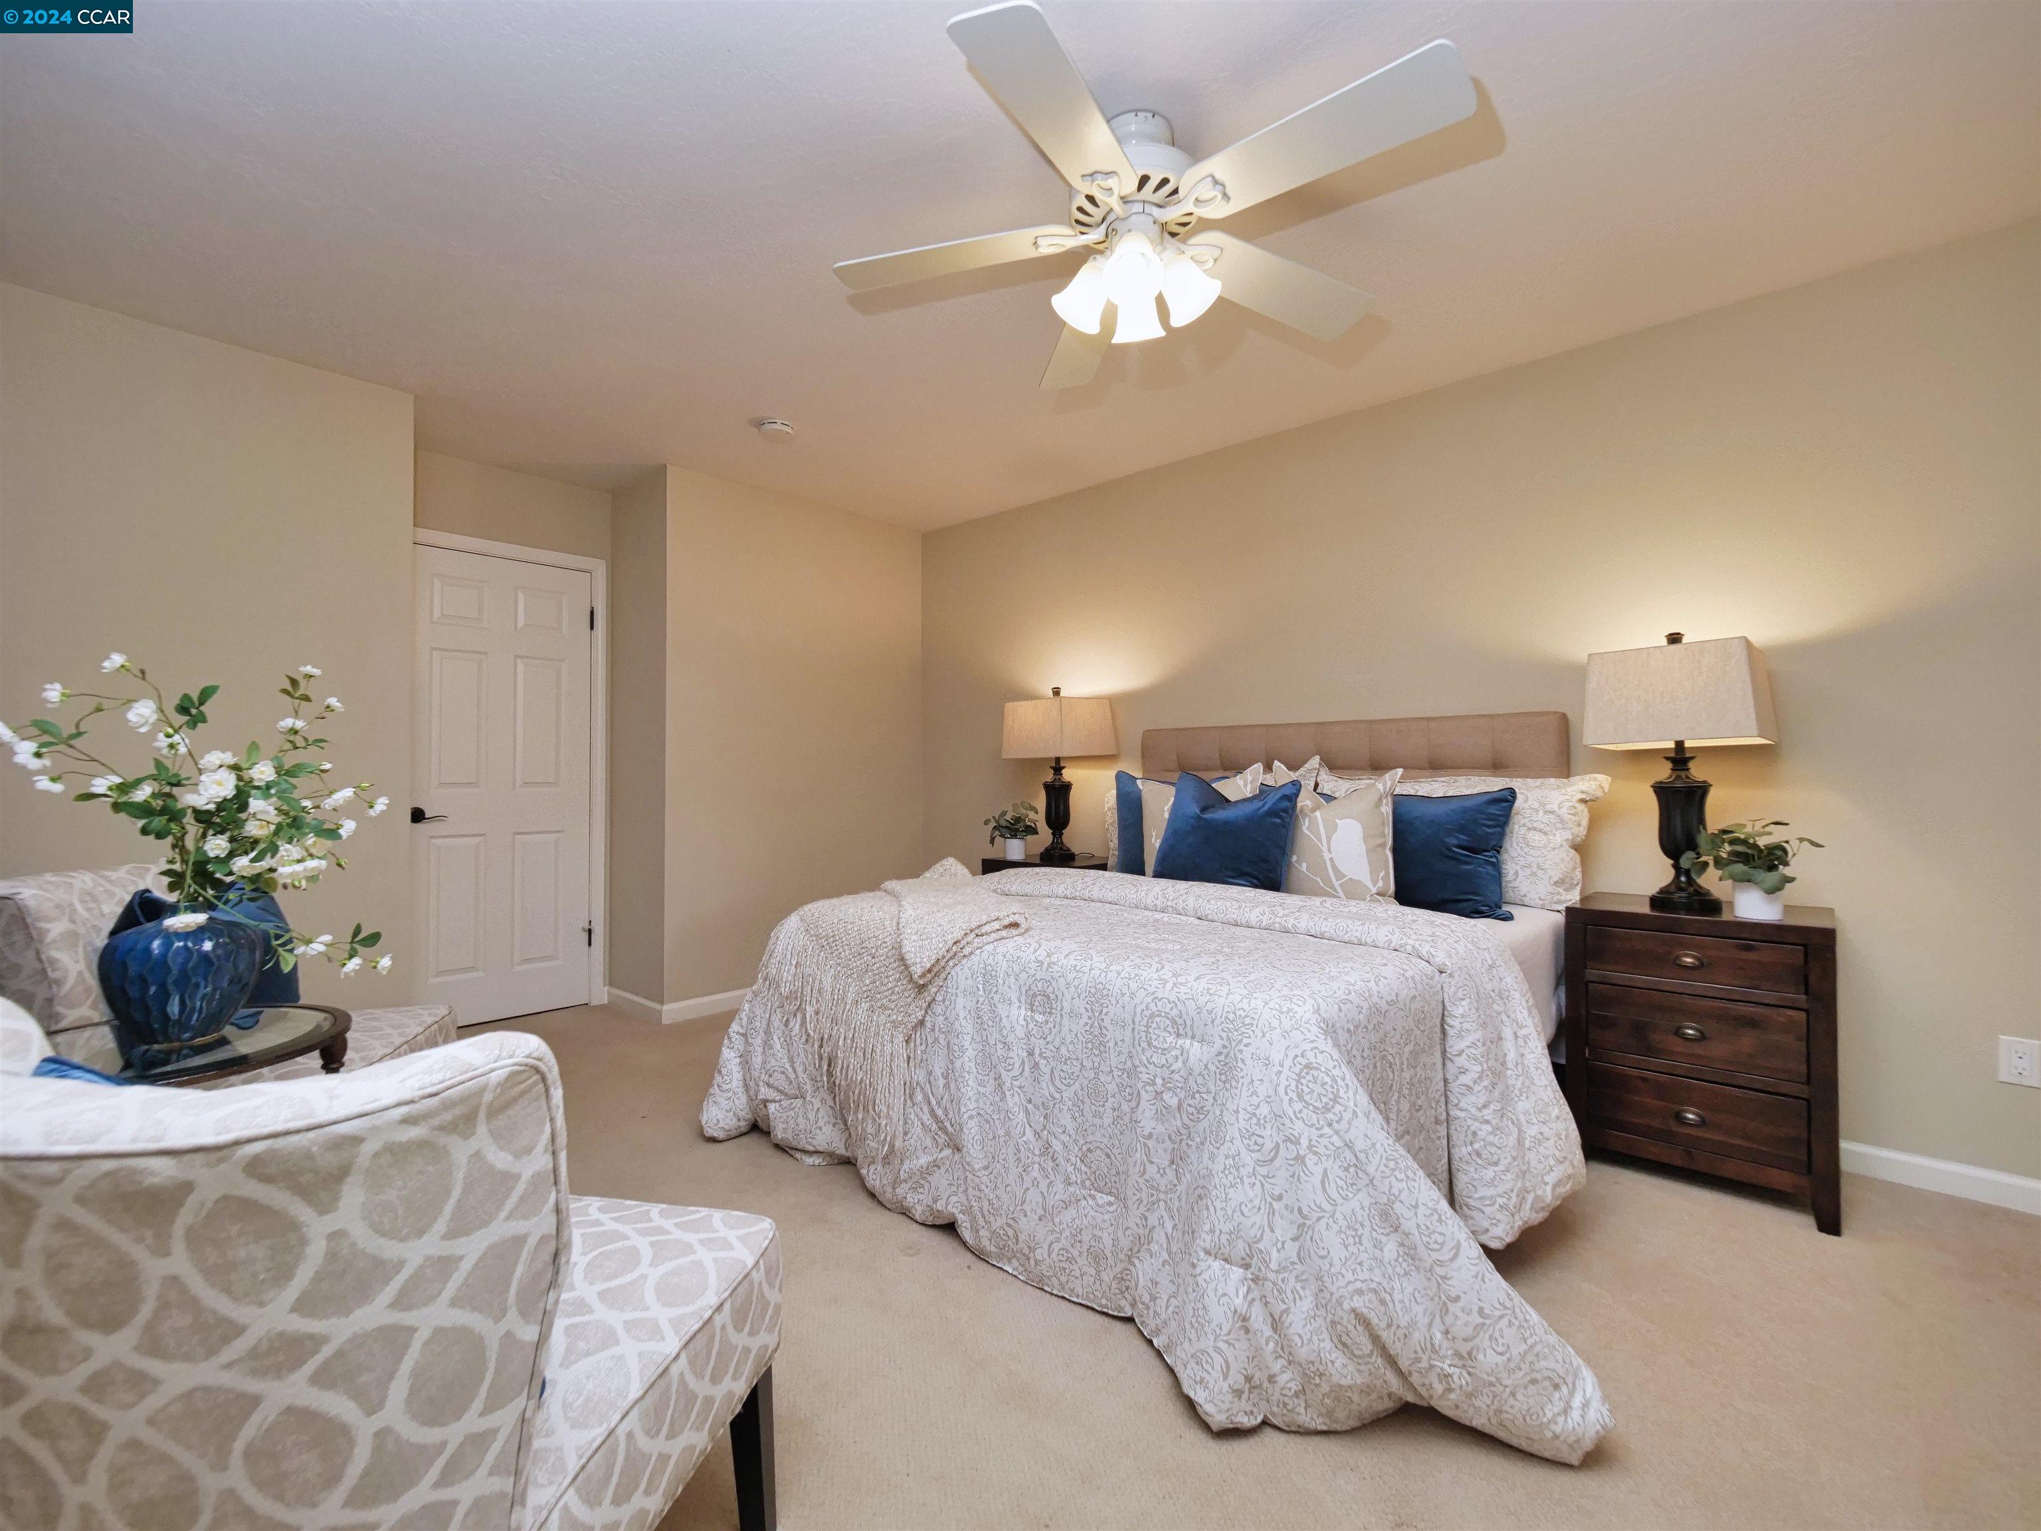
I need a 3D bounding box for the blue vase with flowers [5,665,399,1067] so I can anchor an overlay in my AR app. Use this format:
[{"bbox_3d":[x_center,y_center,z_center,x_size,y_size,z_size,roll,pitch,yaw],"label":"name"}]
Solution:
[{"bbox_3d":[-1.429,0.143,1.472,0.400,0.673,0.470,0,-1,41],"label":"blue vase with flowers"}]

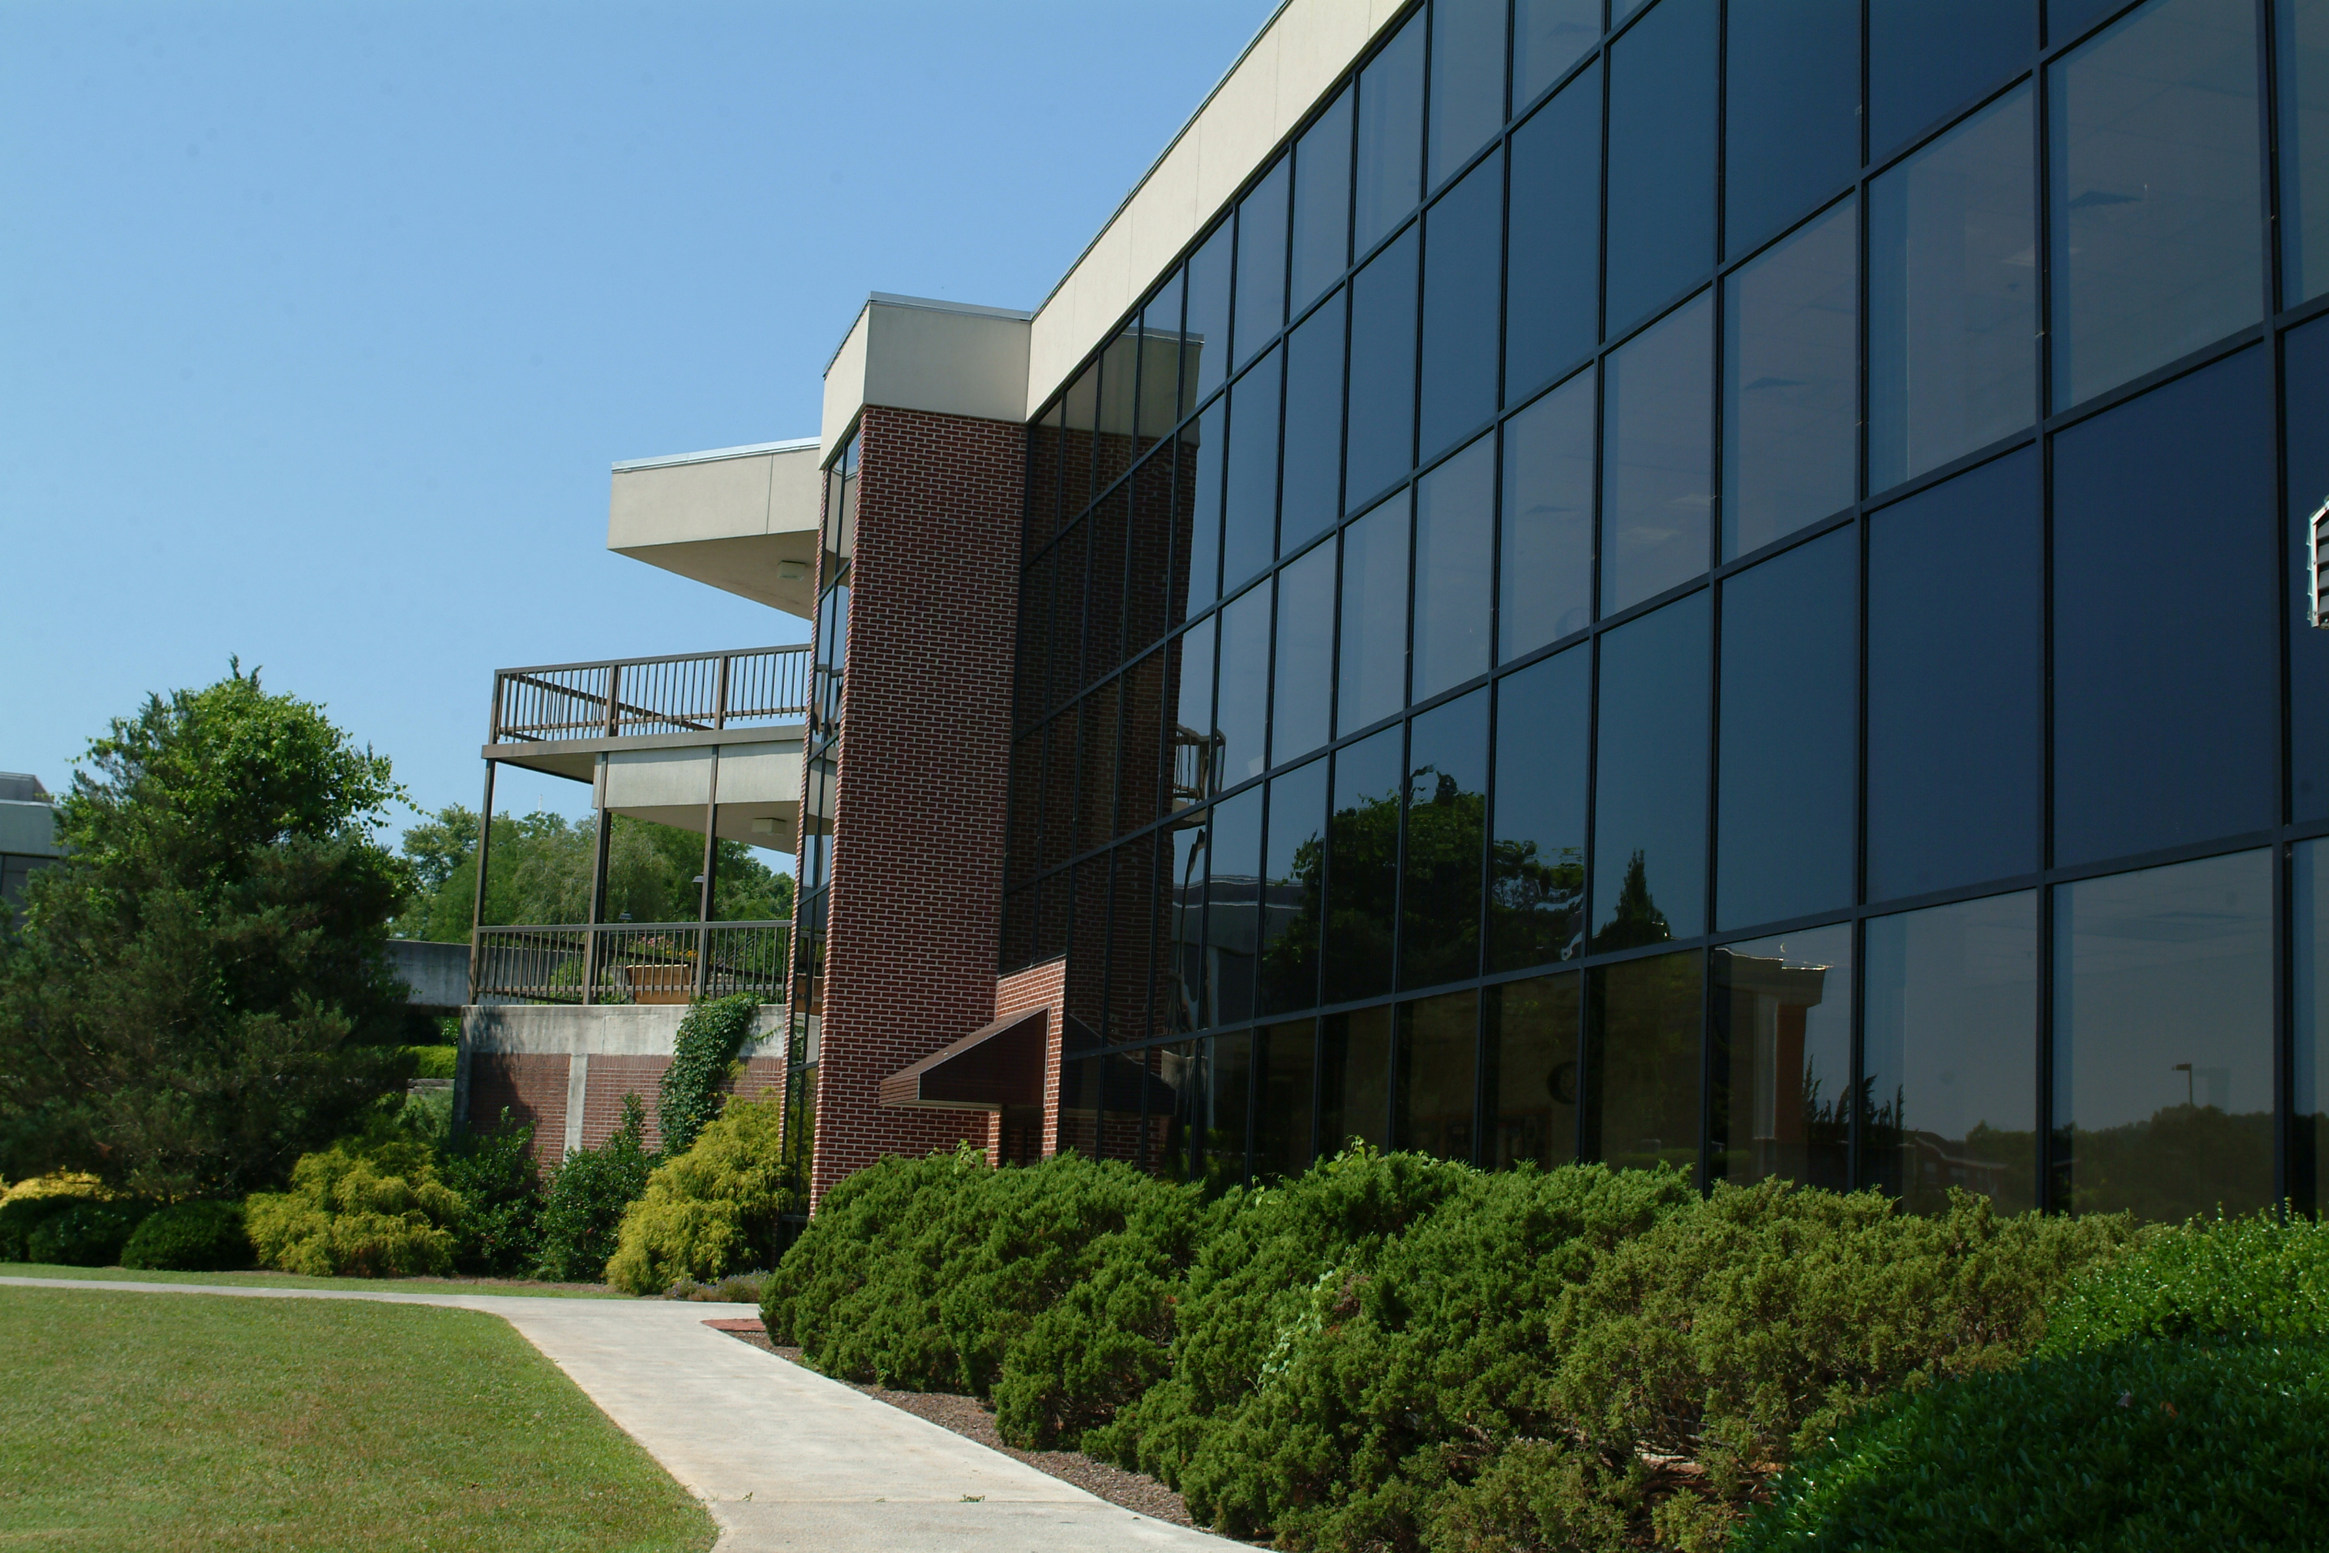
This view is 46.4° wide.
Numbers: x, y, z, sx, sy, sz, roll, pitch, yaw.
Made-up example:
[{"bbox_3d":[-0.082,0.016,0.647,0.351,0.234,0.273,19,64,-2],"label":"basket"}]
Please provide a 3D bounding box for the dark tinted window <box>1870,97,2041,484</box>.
[{"bbox_3d":[3.794,-2.321,13.103,0.080,1.688,1.450,6,-10,-16],"label":"dark tinted window"}]

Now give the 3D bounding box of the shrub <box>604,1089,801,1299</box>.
[{"bbox_3d":[-5.833,5.263,34.218,2.400,2.500,2.200,3,-10,0],"label":"shrub"}]

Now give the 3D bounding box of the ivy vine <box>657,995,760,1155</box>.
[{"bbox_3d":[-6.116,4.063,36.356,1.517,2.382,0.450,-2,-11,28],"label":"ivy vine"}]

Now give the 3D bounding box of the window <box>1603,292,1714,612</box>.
[{"bbox_3d":[2.904,-1.872,15.997,0.080,1.688,1.450,6,-10,-16],"label":"window"}]

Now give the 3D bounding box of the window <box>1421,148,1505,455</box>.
[{"bbox_3d":[2.108,-3.293,19.146,0.080,1.974,1.460,6,-10,-16],"label":"window"}]

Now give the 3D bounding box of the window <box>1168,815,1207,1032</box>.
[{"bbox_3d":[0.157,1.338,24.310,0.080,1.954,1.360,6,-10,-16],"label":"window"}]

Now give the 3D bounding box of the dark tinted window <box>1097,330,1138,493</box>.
[{"bbox_3d":[-0.469,-3.801,28.204,0.080,1.618,1.450,6,-10,-16],"label":"dark tinted window"}]

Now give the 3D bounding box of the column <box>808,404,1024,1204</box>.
[{"bbox_3d":[-2.817,0.878,30.907,1.920,10.244,0.300,6,-10,-16],"label":"column"}]

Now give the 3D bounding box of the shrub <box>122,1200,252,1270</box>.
[{"bbox_3d":[-12.209,5.726,33.917,1.550,0.870,1.500,6,-10,-19],"label":"shrub"}]

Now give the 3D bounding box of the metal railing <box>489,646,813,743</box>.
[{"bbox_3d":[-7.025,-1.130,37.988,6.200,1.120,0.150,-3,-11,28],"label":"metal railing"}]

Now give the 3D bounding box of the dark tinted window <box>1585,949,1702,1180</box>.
[{"bbox_3d":[2.719,1.850,15.315,0.080,1.659,1.460,6,-10,-16],"label":"dark tinted window"}]

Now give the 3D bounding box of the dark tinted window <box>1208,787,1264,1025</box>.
[{"bbox_3d":[0.606,1.105,22.867,0.080,1.957,1.460,6,-10,-16],"label":"dark tinted window"}]

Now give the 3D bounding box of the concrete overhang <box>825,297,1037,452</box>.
[{"bbox_3d":[-2.995,-4.654,33.335,1.960,1.380,3.120,5,-10,-16],"label":"concrete overhang"}]

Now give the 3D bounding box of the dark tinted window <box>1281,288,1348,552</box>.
[{"bbox_3d":[1.218,-2.824,21.979,0.100,1.950,1.460,5,-10,-16],"label":"dark tinted window"}]

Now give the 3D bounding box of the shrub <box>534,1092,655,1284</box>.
[{"bbox_3d":[-7.517,5.452,35.914,1.650,2.500,1.500,3,-10,0],"label":"shrub"}]

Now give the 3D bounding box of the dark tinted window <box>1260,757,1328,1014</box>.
[{"bbox_3d":[1.050,0.894,21.354,0.100,1.950,1.460,5,-10,-16],"label":"dark tinted window"}]

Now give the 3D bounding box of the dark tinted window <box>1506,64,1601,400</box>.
[{"bbox_3d":[2.553,-3.527,17.763,0.080,1.968,1.450,6,-10,-16],"label":"dark tinted window"}]

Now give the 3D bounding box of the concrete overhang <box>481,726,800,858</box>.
[{"bbox_3d":[-6.014,0.297,39.873,6.400,1.040,4.600,-2,-11,28],"label":"concrete overhang"}]

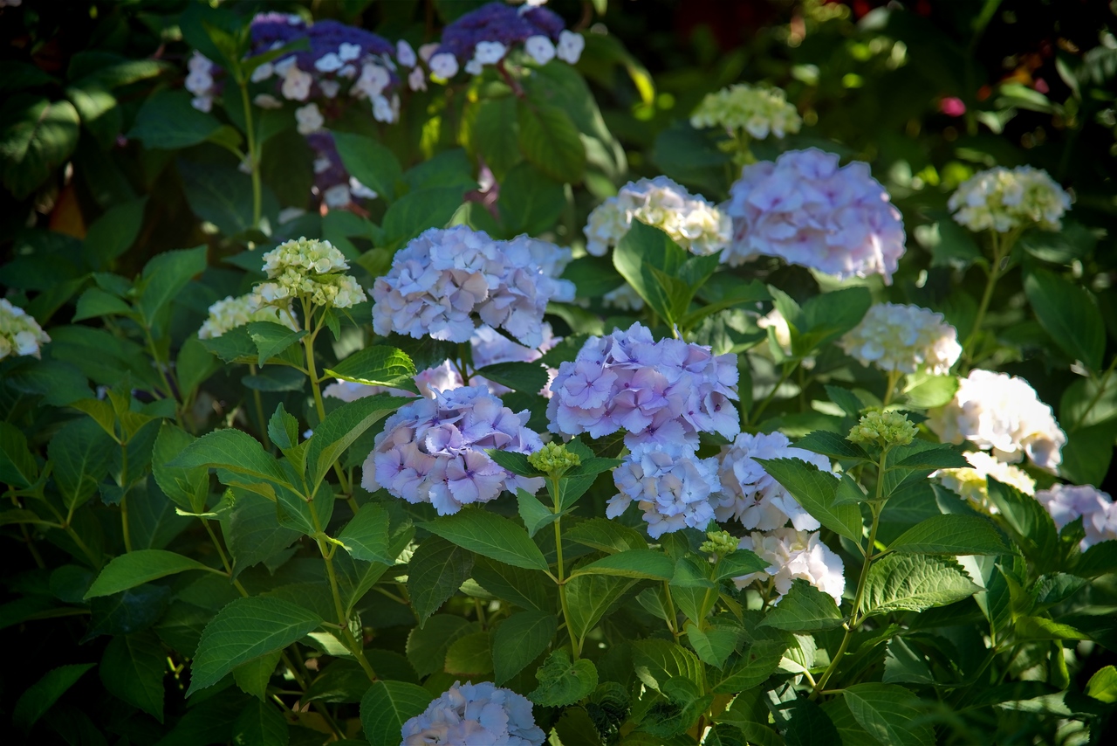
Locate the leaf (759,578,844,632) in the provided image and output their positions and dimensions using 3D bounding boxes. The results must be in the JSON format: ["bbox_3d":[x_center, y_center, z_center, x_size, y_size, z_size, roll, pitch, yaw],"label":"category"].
[{"bbox_3d":[0.201,0.192,3.080,0.084,0.020,0.062,-2,32,-29],"label":"leaf"}]

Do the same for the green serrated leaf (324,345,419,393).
[{"bbox_3d":[-0.157,-0.003,3.131,0.090,0.021,0.052,14,38,22],"label":"green serrated leaf"}]

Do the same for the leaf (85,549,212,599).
[{"bbox_3d":[-0.344,0.169,3.120,0.108,0.024,0.070,-12,26,-16],"label":"leaf"}]

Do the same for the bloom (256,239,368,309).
[{"bbox_3d":[-0.213,-0.086,3.220,0.092,0.060,0.090,0,12,0],"label":"bloom"}]

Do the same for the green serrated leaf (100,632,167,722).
[{"bbox_3d":[-0.350,0.254,3.100,0.058,0.091,0.015,-21,-28,-3],"label":"green serrated leaf"}]

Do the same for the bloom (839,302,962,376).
[{"bbox_3d":[0.317,-0.031,3.441,0.114,0.065,0.110,0,11,0],"label":"bloom"}]

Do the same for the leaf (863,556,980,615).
[{"bbox_3d":[0.302,0.177,3.100,0.102,0.022,0.075,-14,41,17],"label":"leaf"}]

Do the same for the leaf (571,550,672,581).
[{"bbox_3d":[0.052,0.157,3.050,0.094,0.022,0.062,-5,19,25],"label":"leaf"}]

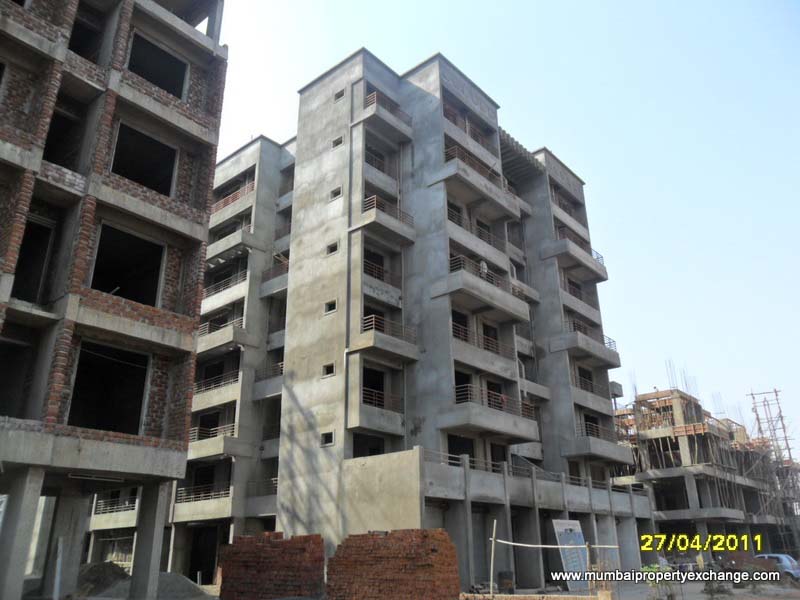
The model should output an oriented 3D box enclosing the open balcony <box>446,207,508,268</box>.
[{"bbox_3d":[3.570,-2.751,31.292,1.060,1.540,5.350,-18,-28,37],"label":"open balcony"}]

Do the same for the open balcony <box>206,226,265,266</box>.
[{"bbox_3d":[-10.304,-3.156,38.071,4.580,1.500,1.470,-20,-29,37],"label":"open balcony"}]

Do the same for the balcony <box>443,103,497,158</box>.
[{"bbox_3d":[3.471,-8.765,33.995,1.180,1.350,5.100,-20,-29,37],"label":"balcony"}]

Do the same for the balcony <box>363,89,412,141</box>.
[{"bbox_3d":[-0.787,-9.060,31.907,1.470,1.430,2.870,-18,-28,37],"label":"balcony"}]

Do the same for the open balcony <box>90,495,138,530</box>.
[{"bbox_3d":[-17.010,13.218,38.491,5.400,1.700,1.220,-18,-28,37],"label":"open balcony"}]

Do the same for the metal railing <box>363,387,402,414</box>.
[{"bbox_3d":[-0.676,4.323,26.672,0.070,0.710,2.670,-18,-28,37],"label":"metal railing"}]

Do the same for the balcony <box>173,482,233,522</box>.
[{"bbox_3d":[-9.920,10.702,32.802,5.052,1.752,1.168,-19,-28,37],"label":"balcony"}]

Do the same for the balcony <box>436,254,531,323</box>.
[{"bbox_3d":[3.886,-0.234,29.654,1.723,1.635,5.519,-19,-28,37],"label":"balcony"}]

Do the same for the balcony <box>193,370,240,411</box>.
[{"bbox_3d":[-10.028,5.295,35.046,4.876,1.606,1.168,-19,-28,37],"label":"balcony"}]

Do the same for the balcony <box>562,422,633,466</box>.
[{"bbox_3d":[11.184,8.239,35.183,1.694,1.635,5.665,-19,-28,37],"label":"balcony"}]

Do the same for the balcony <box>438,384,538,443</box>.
[{"bbox_3d":[4.047,5.204,27.851,1.600,1.680,5.600,-18,-28,37],"label":"balcony"}]

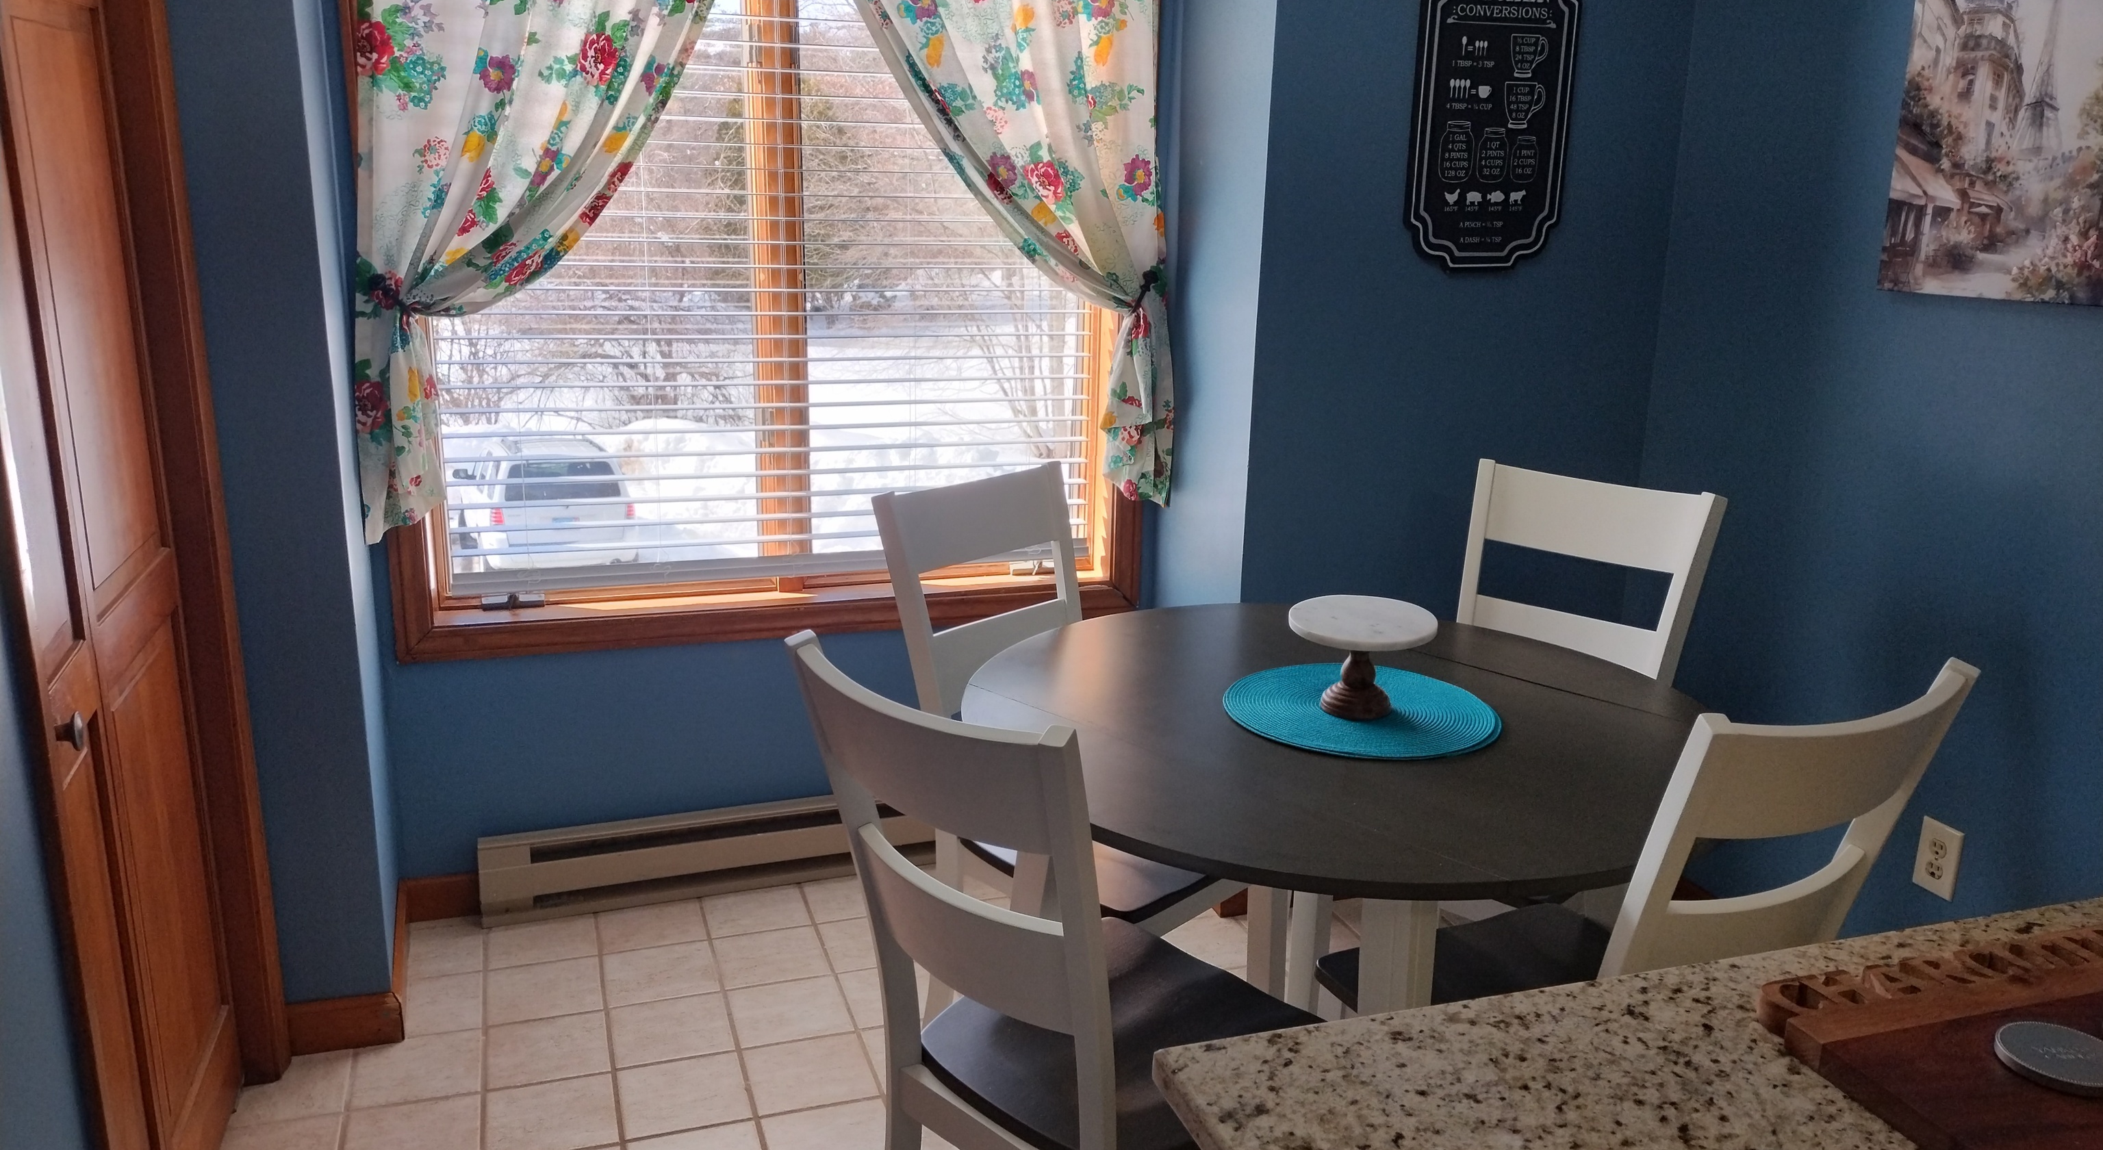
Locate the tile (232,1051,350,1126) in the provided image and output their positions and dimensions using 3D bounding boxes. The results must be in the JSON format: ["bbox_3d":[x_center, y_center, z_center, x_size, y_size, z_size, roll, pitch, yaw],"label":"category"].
[{"bbox_3d":[-1.252,0.843,2.481,0.198,0.010,0.198,-4,16,-19],"label":"tile"}]

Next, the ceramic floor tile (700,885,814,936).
[{"bbox_3d":[-0.613,0.690,3.122,0.198,0.010,0.198,-4,16,-19],"label":"ceramic floor tile"}]

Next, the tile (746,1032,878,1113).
[{"bbox_3d":[-0.408,0.843,2.560,0.197,0.009,0.197,-4,15,-19],"label":"tile"}]

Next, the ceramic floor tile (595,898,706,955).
[{"bbox_3d":[-0.803,0.709,3.052,0.197,0.009,0.190,-4,15,-19],"label":"ceramic floor tile"}]

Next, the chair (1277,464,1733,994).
[{"bbox_3d":[0.787,0.341,2.655,0.455,0.980,0.550,14,19,41],"label":"chair"}]

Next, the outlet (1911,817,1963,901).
[{"bbox_3d":[1.506,0.482,2.578,0.007,0.124,0.078,-4,15,-19],"label":"outlet"}]

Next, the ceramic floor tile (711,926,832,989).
[{"bbox_3d":[-0.545,0.741,2.935,0.198,0.010,0.198,-4,16,-19],"label":"ceramic floor tile"}]

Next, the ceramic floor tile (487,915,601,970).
[{"bbox_3d":[-0.997,0.722,2.986,0.197,0.009,0.190,-4,15,-19],"label":"ceramic floor tile"}]

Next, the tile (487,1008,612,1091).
[{"bbox_3d":[-0.869,0.823,2.630,0.197,0.010,0.197,-4,15,-19],"label":"tile"}]

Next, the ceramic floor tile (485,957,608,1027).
[{"bbox_3d":[-0.932,0.767,2.801,0.198,0.010,0.198,-4,16,-19],"label":"ceramic floor tile"}]

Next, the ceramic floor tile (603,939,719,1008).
[{"bbox_3d":[-0.741,0.761,2.886,0.197,0.010,0.197,-4,15,-19],"label":"ceramic floor tile"}]

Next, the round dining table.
[{"bbox_3d":[0.384,0.556,2.200,1.071,0.765,1.071,1,15,0],"label":"round dining table"}]

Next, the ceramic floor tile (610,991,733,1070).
[{"bbox_3d":[-0.671,0.805,2.681,0.198,0.010,0.198,-4,16,-19],"label":"ceramic floor tile"}]

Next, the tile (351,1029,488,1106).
[{"bbox_3d":[-1.057,0.833,2.548,0.197,0.009,0.197,-4,15,-19],"label":"tile"}]

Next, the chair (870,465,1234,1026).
[{"bbox_3d":[0.062,0.347,2.568,0.580,0.967,0.480,14,19,40],"label":"chair"}]

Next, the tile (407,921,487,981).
[{"bbox_3d":[-1.181,0.733,2.961,0.155,0.010,0.200,-4,15,-19],"label":"tile"}]

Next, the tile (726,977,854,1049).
[{"bbox_3d":[-0.475,0.794,2.748,0.197,0.009,0.197,-4,15,-19],"label":"tile"}]

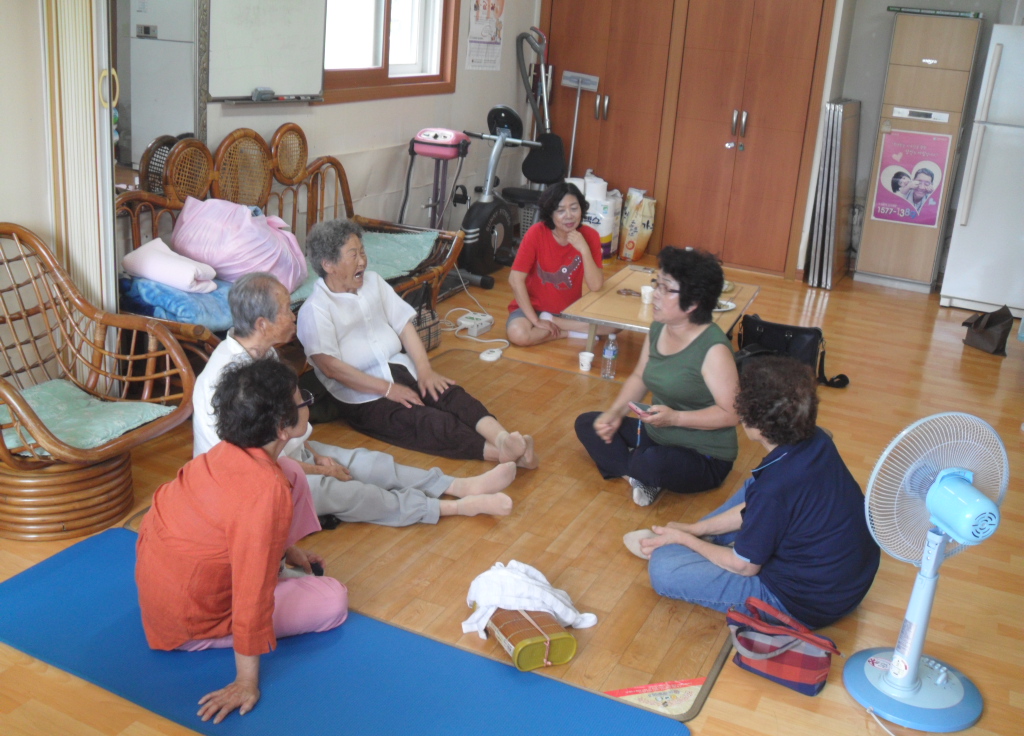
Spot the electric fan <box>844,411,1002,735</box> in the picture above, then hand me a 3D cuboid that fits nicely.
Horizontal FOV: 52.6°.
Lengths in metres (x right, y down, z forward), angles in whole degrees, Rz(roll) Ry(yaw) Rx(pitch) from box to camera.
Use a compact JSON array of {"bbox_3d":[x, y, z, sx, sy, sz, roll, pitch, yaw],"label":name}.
[{"bbox_3d":[0.993,0.462,2.443,0.385,0.740,0.360,0,19,-13],"label":"electric fan"}]

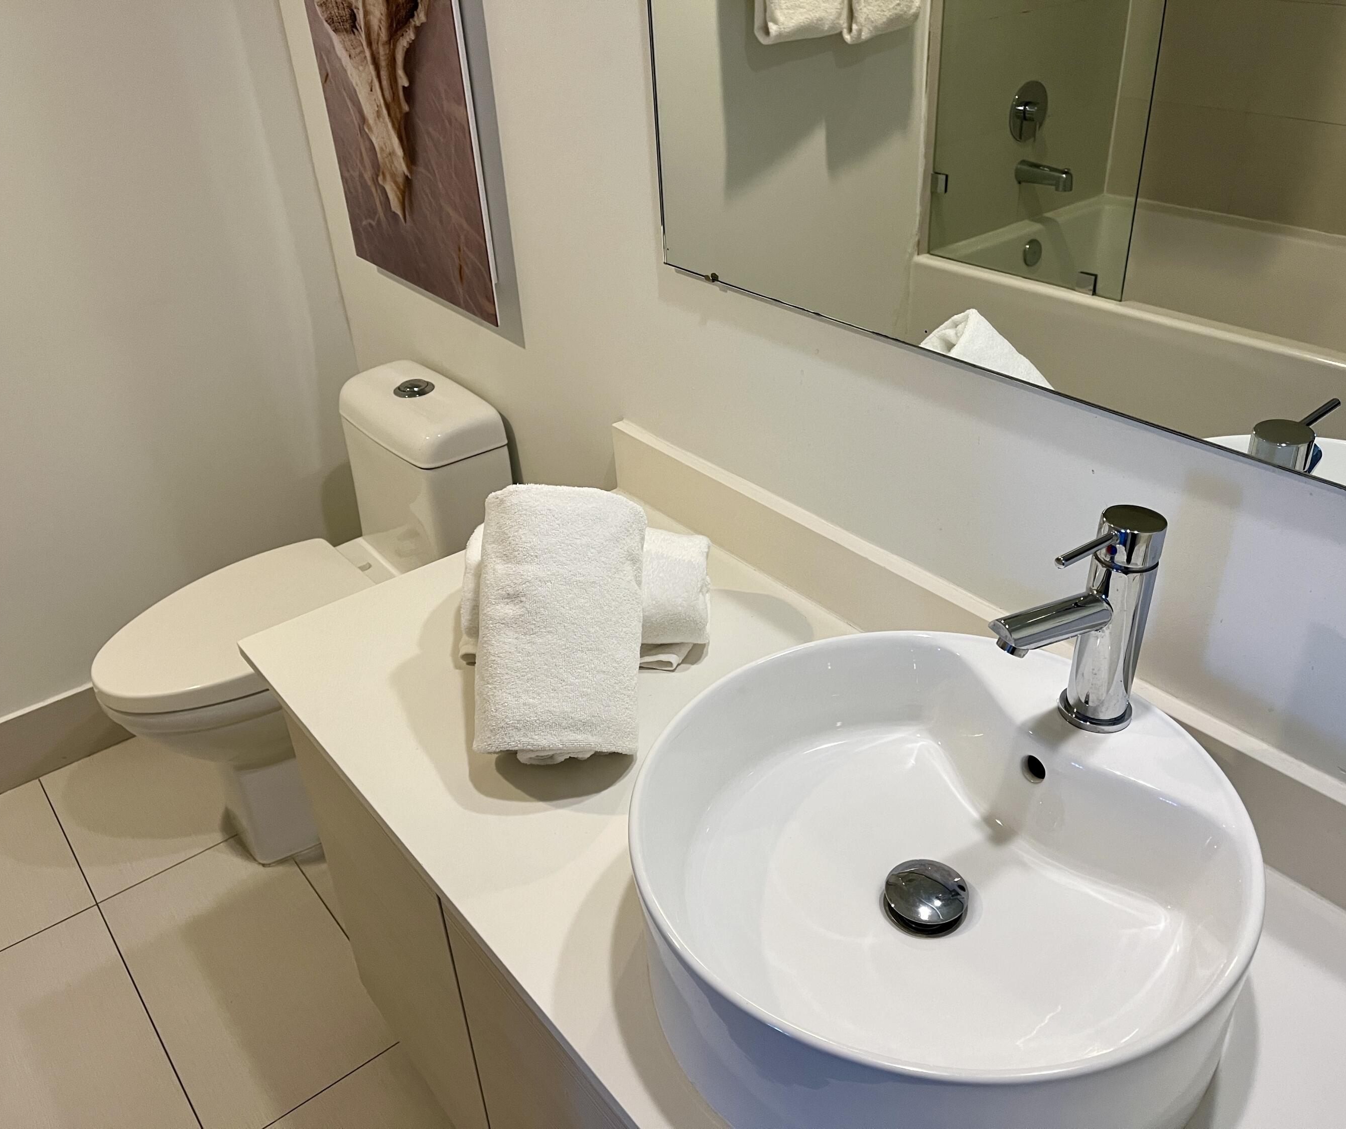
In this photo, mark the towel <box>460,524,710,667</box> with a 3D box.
[{"bbox_3d":[-0.098,0.022,1.331,0.282,0.136,0.150,1,32,7],"label":"towel"}]

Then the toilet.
[{"bbox_3d":[-0.658,0.119,2.047,0.710,0.746,0.380,-24,37,-31],"label":"toilet"}]

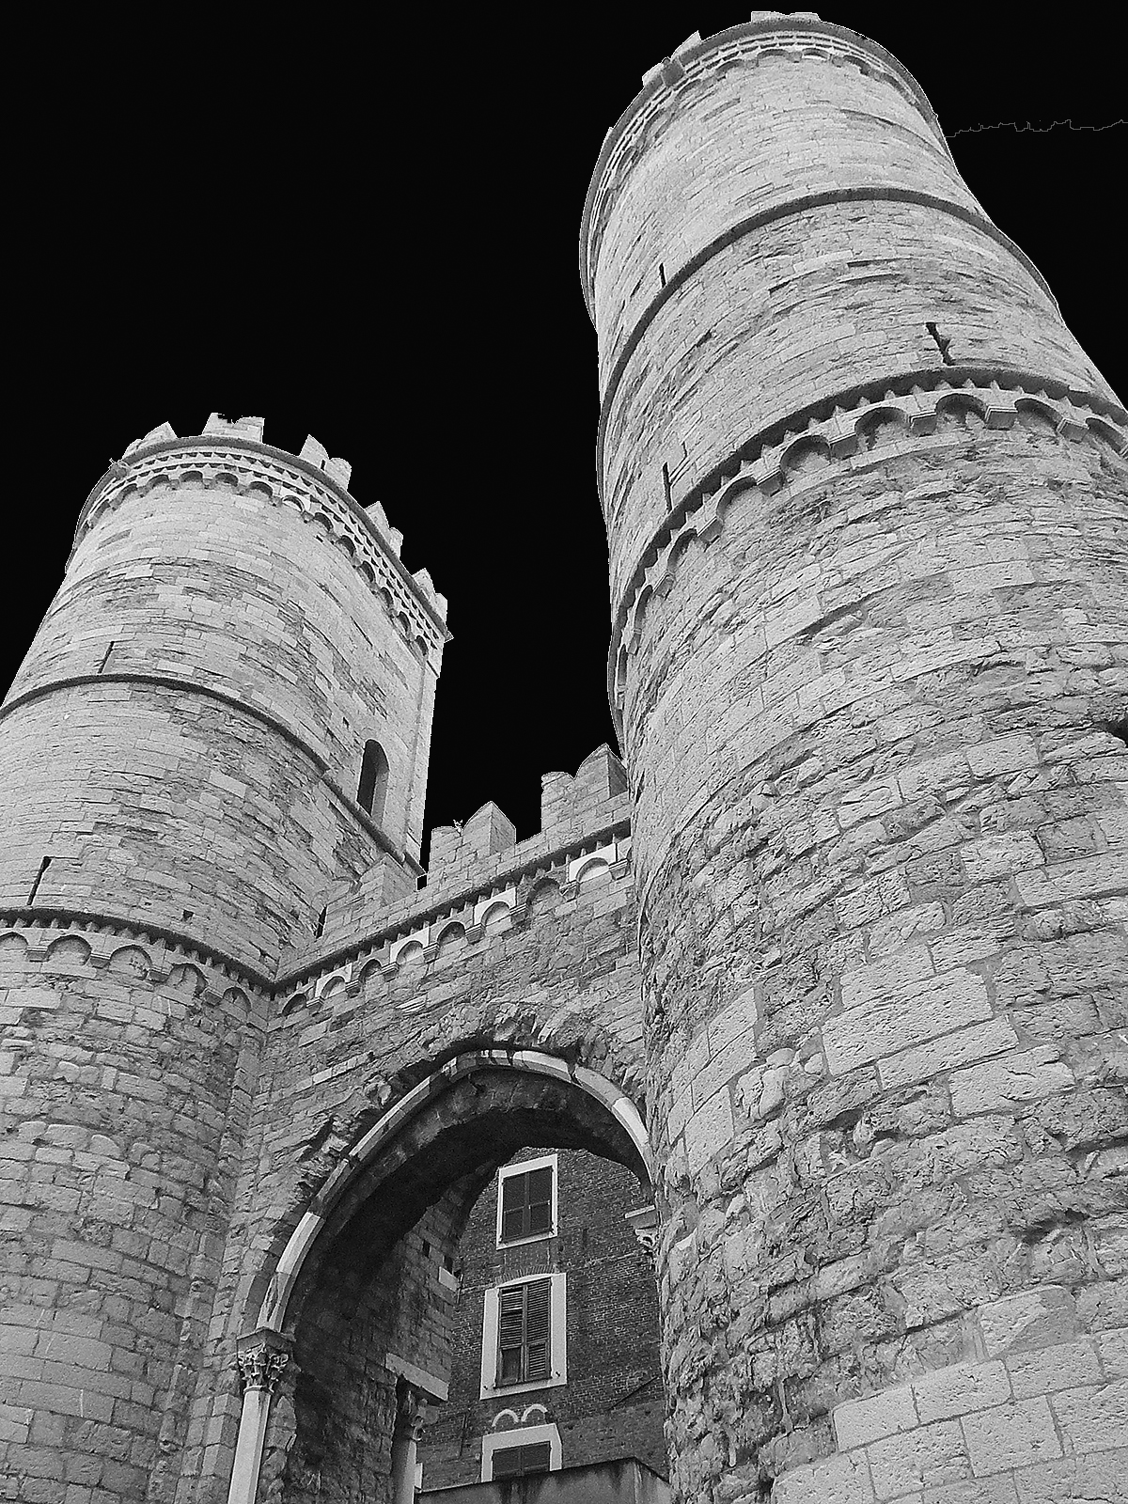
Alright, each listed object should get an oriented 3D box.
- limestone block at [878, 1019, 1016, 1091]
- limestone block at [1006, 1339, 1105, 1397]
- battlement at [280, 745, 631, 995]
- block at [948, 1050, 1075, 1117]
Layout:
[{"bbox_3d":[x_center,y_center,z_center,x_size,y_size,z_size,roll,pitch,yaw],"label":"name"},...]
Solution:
[{"bbox_3d":[2.353,1.885,6.595,0.865,0.191,0.300,-24,-48,24],"label":"limestone block"},{"bbox_3d":[2.451,3.083,5.370,0.430,0.186,0.260,-22,-47,22],"label":"limestone block"},{"bbox_3d":[-1.485,2.134,17.762,8.260,2.310,0.910,-27,-49,26],"label":"battlement"},{"bbox_3d":[2.606,1.962,6.320,0.662,0.251,0.300,-20,-46,20],"label":"block"}]

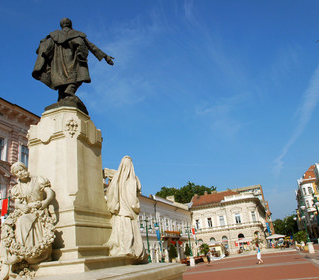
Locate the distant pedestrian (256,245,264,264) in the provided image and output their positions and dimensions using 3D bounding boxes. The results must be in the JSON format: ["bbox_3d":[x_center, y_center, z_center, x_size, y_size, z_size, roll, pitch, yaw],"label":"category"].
[{"bbox_3d":[8.901,10.174,26.000,0.650,1.660,0.500,-10,-22,11],"label":"distant pedestrian"}]

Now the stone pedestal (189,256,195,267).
[{"bbox_3d":[4.011,14.766,35.500,0.700,1.200,0.700,-13,-22,18],"label":"stone pedestal"}]

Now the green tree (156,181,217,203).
[{"bbox_3d":[8.983,21.886,87.443,18.000,20.000,16.000,-13,-22,18],"label":"green tree"}]

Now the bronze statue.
[{"bbox_3d":[-2.519,-2.122,7.999,2.100,3.150,1.500,-9,-21,7],"label":"bronze statue"}]

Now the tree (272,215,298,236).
[{"bbox_3d":[53.920,37.016,125.000,11.000,12.500,10.000,-13,-22,18],"label":"tree"}]

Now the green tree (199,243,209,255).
[{"bbox_3d":[6.162,14.899,40.000,1.500,1.900,1.500,-13,-22,18],"label":"green tree"}]

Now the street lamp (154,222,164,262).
[{"bbox_3d":[-0.134,13.685,39.000,1.000,5.600,0.900,-13,-22,18],"label":"street lamp"}]

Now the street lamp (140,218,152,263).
[{"bbox_3d":[-1.202,9.290,27.000,1.300,3.900,1.300,-13,-22,18],"label":"street lamp"}]

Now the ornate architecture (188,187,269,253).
[{"bbox_3d":[17.684,19.639,70.555,17.500,14.500,14.000,-13,-22,18],"label":"ornate architecture"}]

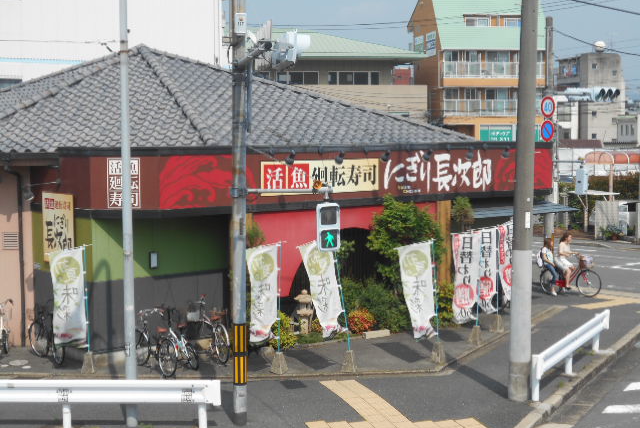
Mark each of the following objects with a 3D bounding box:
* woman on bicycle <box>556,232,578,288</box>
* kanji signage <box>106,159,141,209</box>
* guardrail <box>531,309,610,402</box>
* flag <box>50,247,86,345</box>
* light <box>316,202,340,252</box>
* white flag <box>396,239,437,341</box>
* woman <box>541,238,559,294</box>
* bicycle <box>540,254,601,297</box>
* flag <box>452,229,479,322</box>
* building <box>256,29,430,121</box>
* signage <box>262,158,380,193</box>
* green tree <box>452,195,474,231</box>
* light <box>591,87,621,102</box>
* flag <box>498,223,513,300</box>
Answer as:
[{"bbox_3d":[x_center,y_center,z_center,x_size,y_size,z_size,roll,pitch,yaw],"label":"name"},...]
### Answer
[{"bbox_3d":[6.440,1.210,27.900,0.550,1.480,0.450,1,5,18],"label":"woman on bicycle"},{"bbox_3d":[-3.462,-0.540,18.991,0.580,0.890,0.040,0,6,-1],"label":"kanji signage"},{"bbox_3d":[4.525,2.471,19.102,0.250,0.770,4.550,3,6,28],"label":"guardrail"},{"bbox_3d":[-4.574,1.482,19.500,0.630,1.780,0.100,-1,4,-7],"label":"flag"},{"bbox_3d":[0.128,0.202,15.800,0.360,0.730,0.220,0,5,-3],"label":"light"},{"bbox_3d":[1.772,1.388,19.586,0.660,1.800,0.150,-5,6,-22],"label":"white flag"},{"bbox_3d":[5.980,1.384,28.000,0.500,1.500,0.430,1,5,18],"label":"woman"},{"bbox_3d":[6.297,1.524,26.852,1.730,1.050,0.550,3,6,27],"label":"bicycle"},{"bbox_3d":[2.958,1.301,21.800,0.570,1.820,0.100,-2,5,-22],"label":"flag"},{"bbox_3d":[-0.735,-6.553,65.171,13.500,9.600,11.000,0,6,-2],"label":"building"},{"bbox_3d":[0.027,-0.759,22.300,3.050,0.710,0.090,-4,6,-38],"label":"signage"},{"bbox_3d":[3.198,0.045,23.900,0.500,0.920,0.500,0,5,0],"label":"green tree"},{"bbox_3d":[8.336,-3.477,31.200,1.120,0.430,0.340,-4,6,-40],"label":"light"},{"bbox_3d":[4.089,1.049,23.200,0.500,1.780,0.140,-1,5,-12],"label":"flag"}]

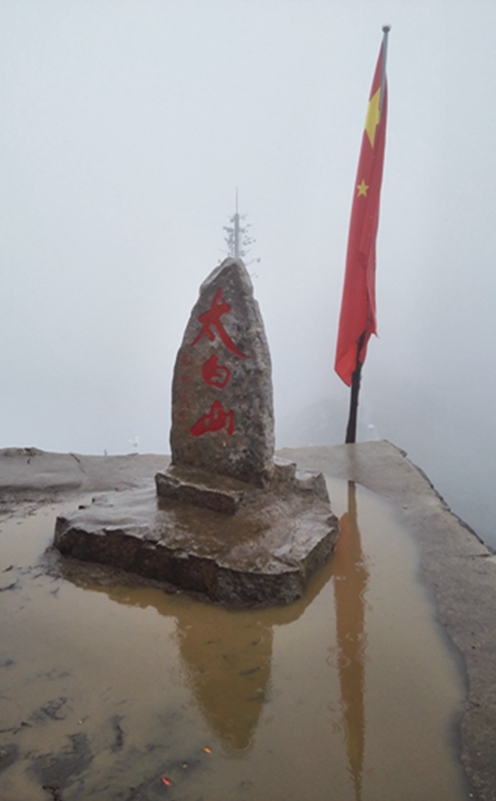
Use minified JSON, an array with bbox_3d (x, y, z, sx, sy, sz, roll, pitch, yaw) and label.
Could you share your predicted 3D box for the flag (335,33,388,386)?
[{"bbox_3d":[0.825,-1.232,4.668,0.280,2.377,0.190,2,18,0],"label":"flag"}]

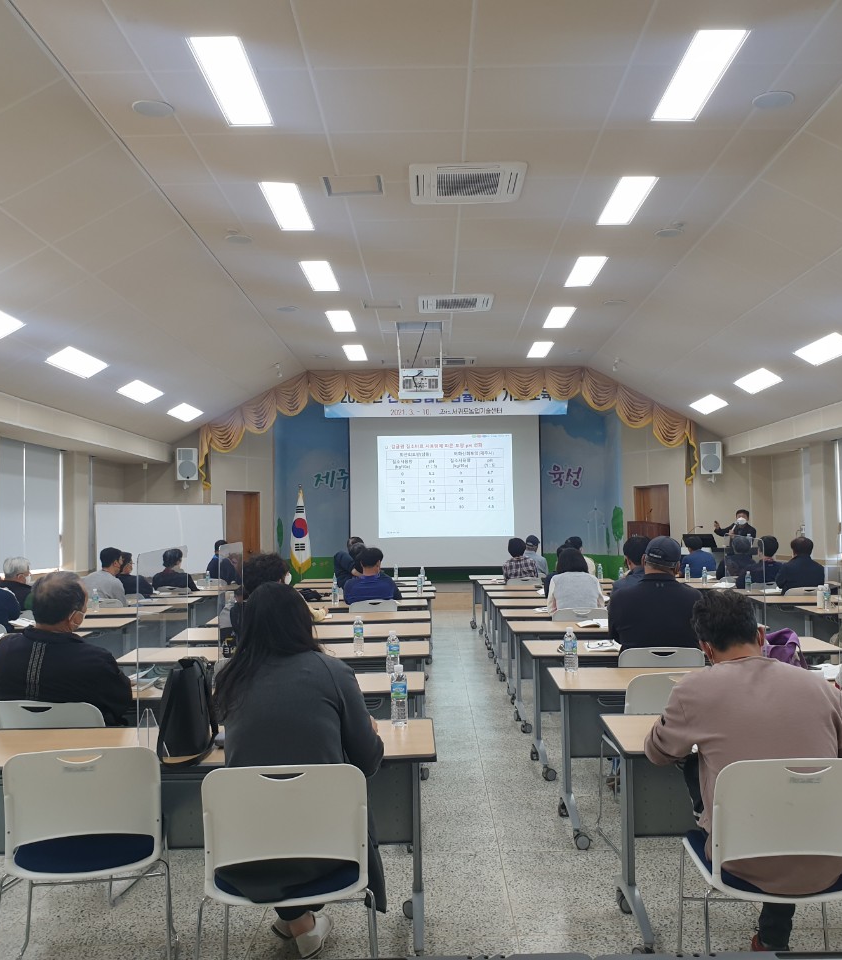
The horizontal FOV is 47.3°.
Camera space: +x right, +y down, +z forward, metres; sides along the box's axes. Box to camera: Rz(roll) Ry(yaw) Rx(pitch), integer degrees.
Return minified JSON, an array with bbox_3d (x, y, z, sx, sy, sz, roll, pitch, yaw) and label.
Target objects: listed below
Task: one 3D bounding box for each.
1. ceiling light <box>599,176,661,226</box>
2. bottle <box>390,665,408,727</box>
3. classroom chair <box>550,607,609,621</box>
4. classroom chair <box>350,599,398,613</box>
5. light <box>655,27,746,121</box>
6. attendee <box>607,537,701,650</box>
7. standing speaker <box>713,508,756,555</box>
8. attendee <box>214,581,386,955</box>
[{"bbox_3d":[1.850,-2.524,8.681,0.320,0.060,1.270,-1,-3,1],"label":"ceiling light"},{"bbox_3d":[-0.083,0.795,3.561,0.065,0.216,0.065,-1,-3,1],"label":"bottle"},{"bbox_3d":[1.313,1.454,7.963,0.520,0.800,0.550,-1,-3,4],"label":"classroom chair"},{"bbox_3d":[-0.415,1.516,9.098,0.530,0.790,0.540,-1,-3,1],"label":"classroom chair"},{"bbox_3d":[1.745,-2.543,6.089,0.305,0.060,1.200,-1,-3,1],"label":"light"},{"bbox_3d":[1.318,1.004,5.361,0.570,1.377,0.750,-1,-3,1],"label":"attendee"},{"bbox_3d":[4.917,1.274,14.983,0.680,1.660,0.420,-2,-3,17],"label":"standing speaker"},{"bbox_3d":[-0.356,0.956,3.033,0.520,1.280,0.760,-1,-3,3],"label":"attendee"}]

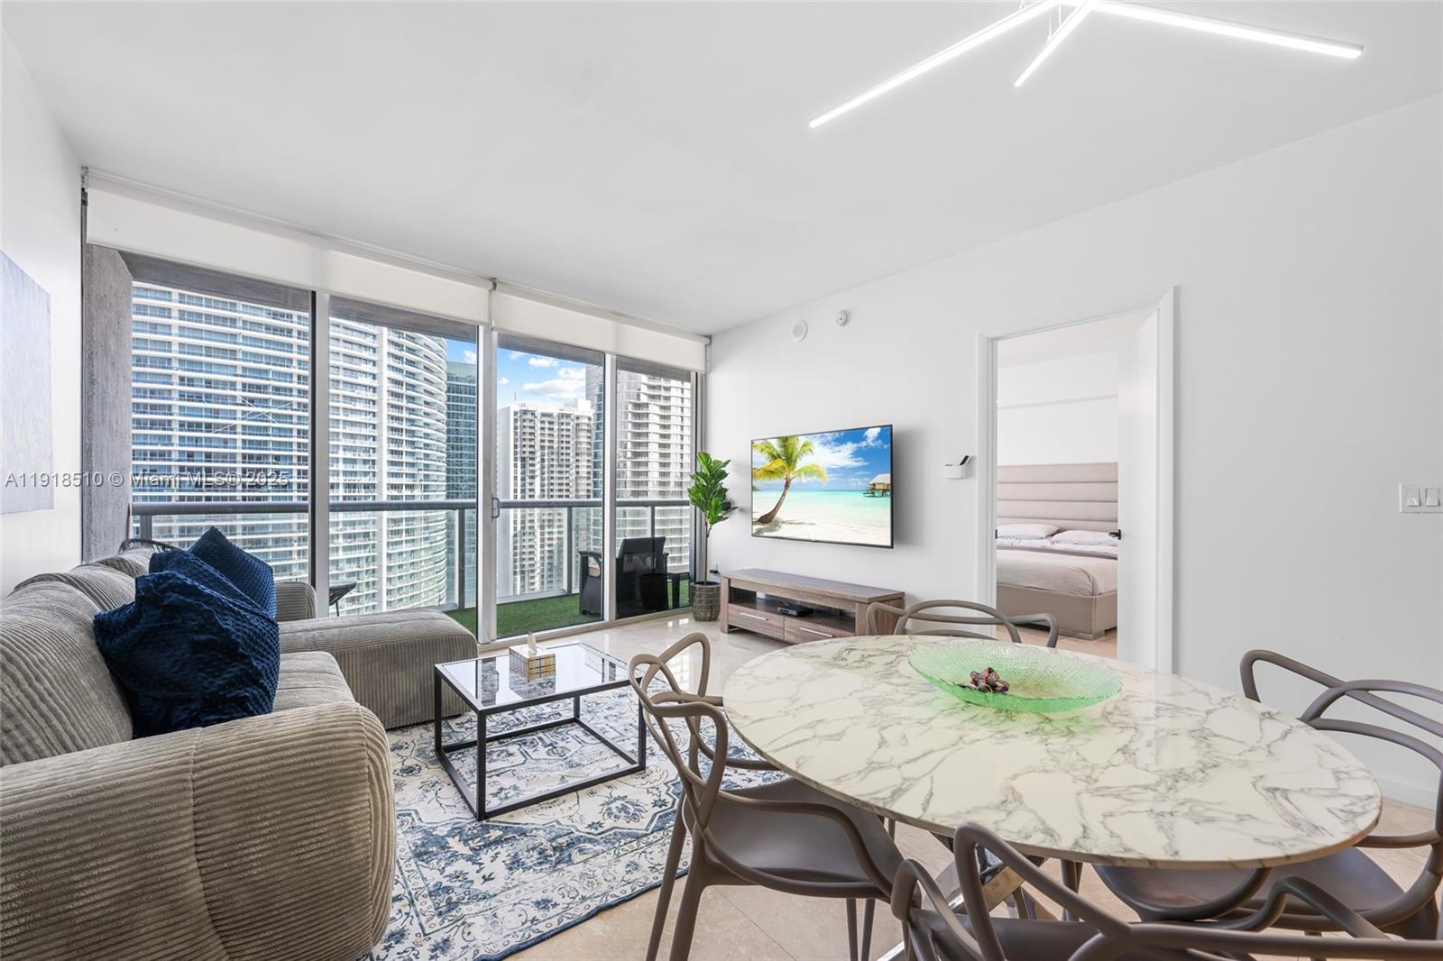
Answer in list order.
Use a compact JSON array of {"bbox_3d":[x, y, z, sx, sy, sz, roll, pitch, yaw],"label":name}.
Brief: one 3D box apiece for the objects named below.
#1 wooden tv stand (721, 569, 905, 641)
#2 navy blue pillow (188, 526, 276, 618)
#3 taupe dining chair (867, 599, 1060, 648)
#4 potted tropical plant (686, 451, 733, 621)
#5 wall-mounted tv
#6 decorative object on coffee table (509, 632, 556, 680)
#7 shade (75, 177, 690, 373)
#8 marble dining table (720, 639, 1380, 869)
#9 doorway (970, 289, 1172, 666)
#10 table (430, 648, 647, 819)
[{"bbox_3d":[0.631,1.029,4.311,0.420,0.485,1.460,1,-1,-42],"label":"wooden tv stand"},{"bbox_3d":[-2.040,0.450,2.200,0.170,0.450,0.460,-22,-9,21],"label":"navy blue pillow"},{"bbox_3d":[0.733,0.808,1.697,0.570,0.830,0.500,0,-1,16],"label":"taupe dining chair"},{"bbox_3d":[-0.124,0.507,5.153,0.420,1.560,0.420,0,-1,0],"label":"potted tropical plant"},{"bbox_3d":[0.731,0.053,4.371,0.060,0.830,1.430,1,-1,-41],"label":"wall-mounted tv"},{"bbox_3d":[-0.797,0.739,2.371,0.110,0.155,0.170,1,-1,-40],"label":"decorative object on coffee table"},{"bbox_3d":[-1.624,-1.280,4.104,4.030,0.370,0.100,1,-1,-43],"label":"shade"},{"bbox_3d":[0.554,0.837,1.173,1.100,0.750,1.100,1,-1,-40],"label":"marble dining table"},{"bbox_3d":[1.925,0.165,3.125,0.150,2.190,0.970,1,-1,-40],"label":"doorway"},{"bbox_3d":[-0.799,1.015,2.437,0.660,0.400,0.660,1,-1,-36],"label":"table"}]

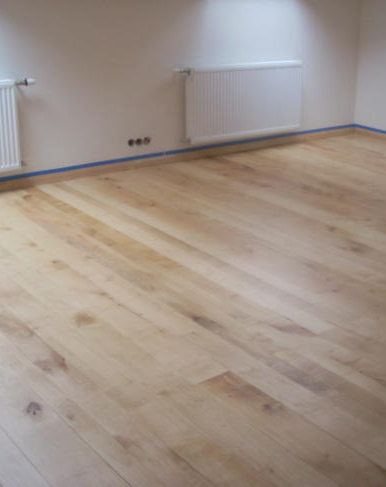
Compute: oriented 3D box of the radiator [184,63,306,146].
[{"bbox_3d":[0.460,-1.228,5.945,1.190,0.595,0.100,-14,26,-32],"label":"radiator"}]

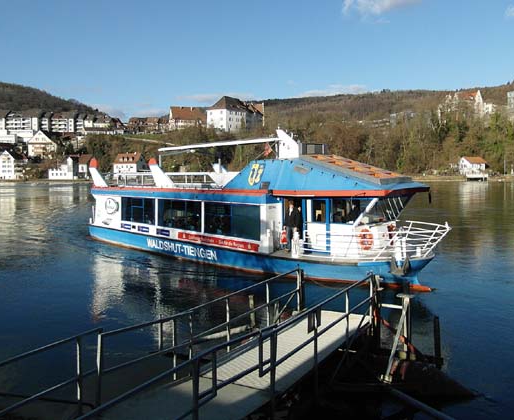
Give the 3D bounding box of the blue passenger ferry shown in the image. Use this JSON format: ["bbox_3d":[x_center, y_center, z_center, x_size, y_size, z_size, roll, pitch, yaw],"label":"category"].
[{"bbox_3d":[-1.511,-0.610,20.417,20.000,5.300,4.250,4,6,45],"label":"blue passenger ferry"}]

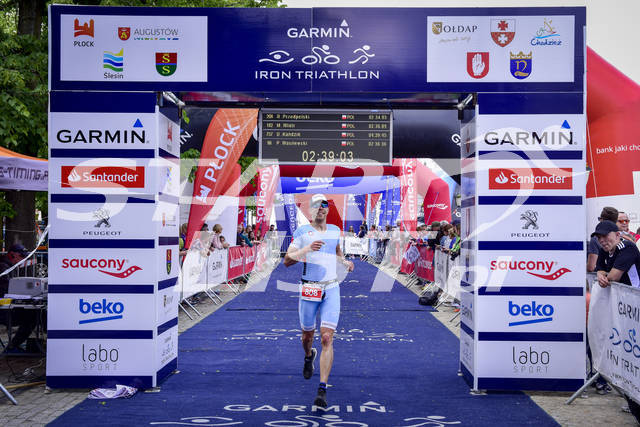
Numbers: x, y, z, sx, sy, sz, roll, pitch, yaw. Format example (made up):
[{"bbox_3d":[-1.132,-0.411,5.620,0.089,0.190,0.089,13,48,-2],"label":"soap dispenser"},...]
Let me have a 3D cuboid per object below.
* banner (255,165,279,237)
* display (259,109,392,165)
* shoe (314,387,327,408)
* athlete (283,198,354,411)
[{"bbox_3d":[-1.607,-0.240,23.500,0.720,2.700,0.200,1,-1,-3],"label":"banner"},{"bbox_3d":[0.064,-0.814,8.300,1.410,0.585,0.120,0,-1,2],"label":"display"},{"bbox_3d":[0.012,1.528,6.520,0.105,0.125,0.285,0,-1,4],"label":"shoe"},{"bbox_3d":[-0.004,0.760,6.870,0.610,1.810,0.660,0,-1,0],"label":"athlete"}]

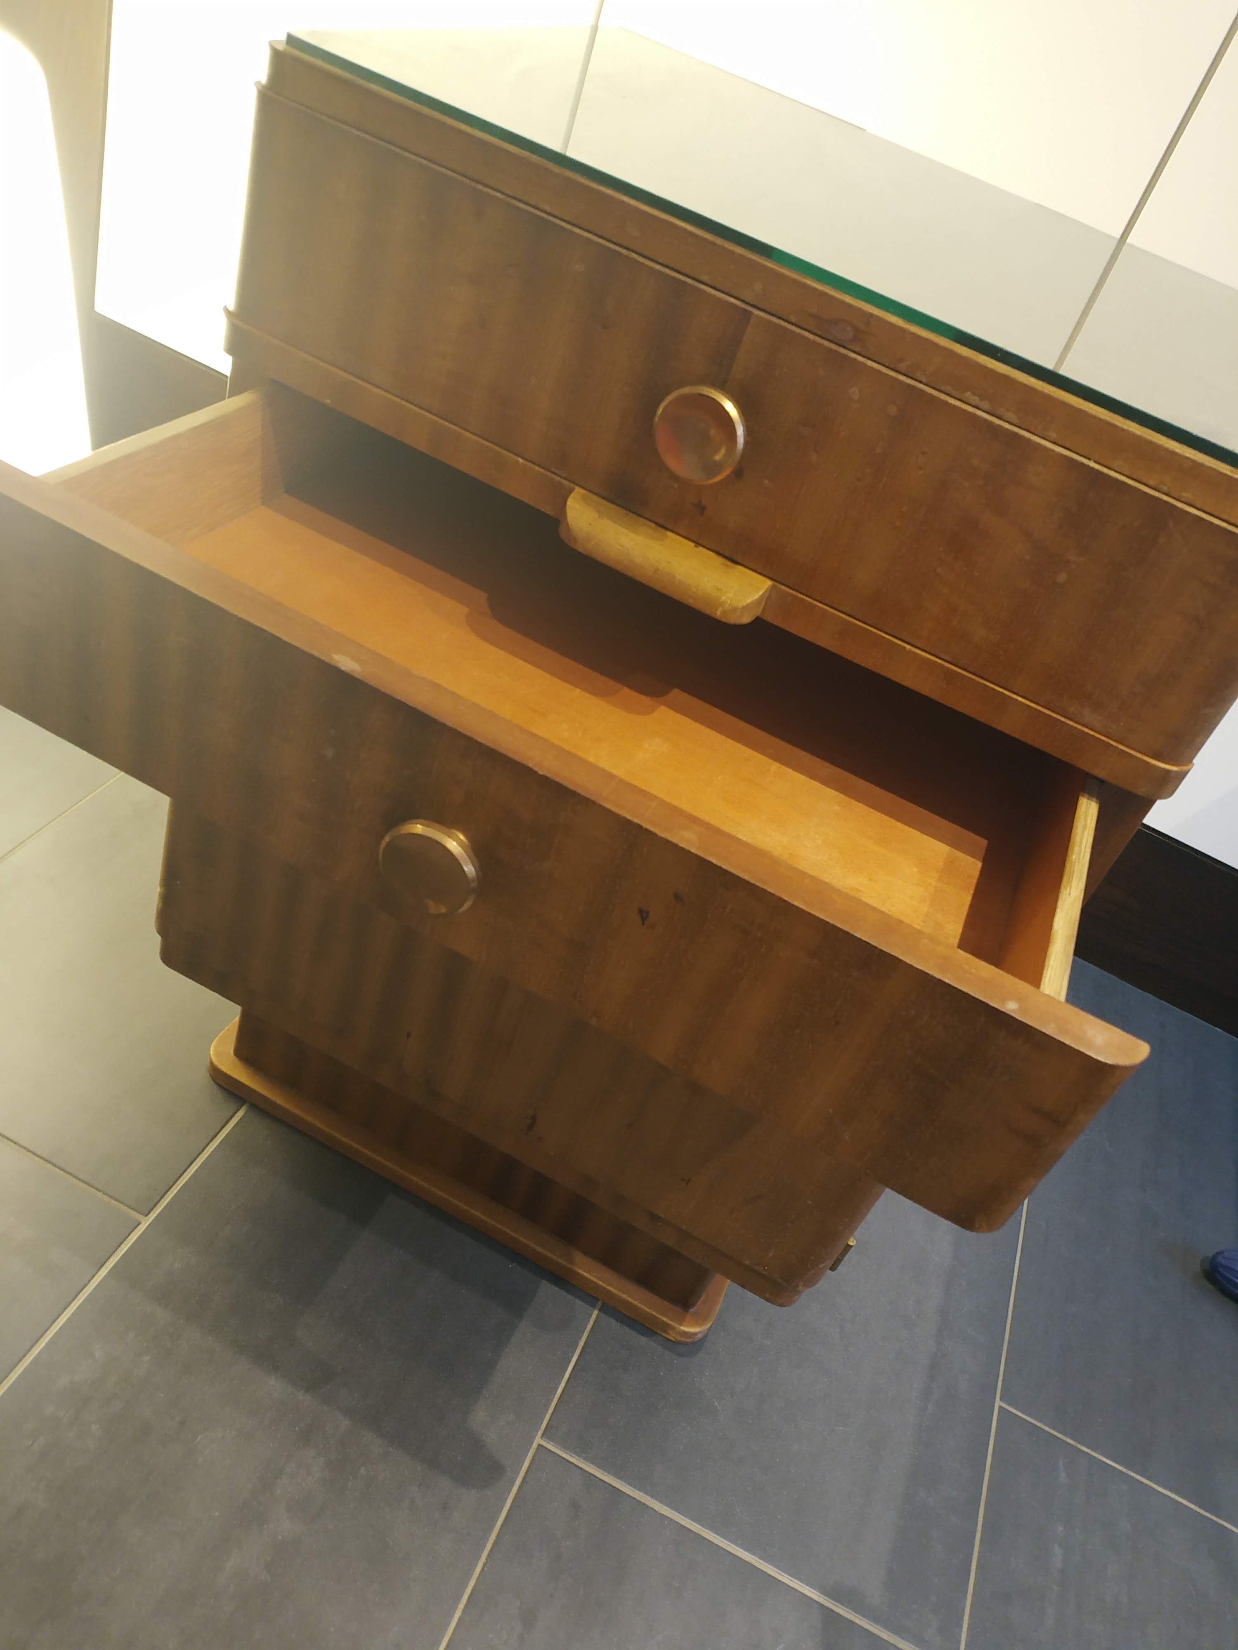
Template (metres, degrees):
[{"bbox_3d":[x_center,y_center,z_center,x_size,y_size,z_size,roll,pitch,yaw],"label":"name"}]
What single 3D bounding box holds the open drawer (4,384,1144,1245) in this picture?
[{"bbox_3d":[-0.016,-0.056,0.771,0.578,0.112,0.310,27,36,8],"label":"open drawer"}]

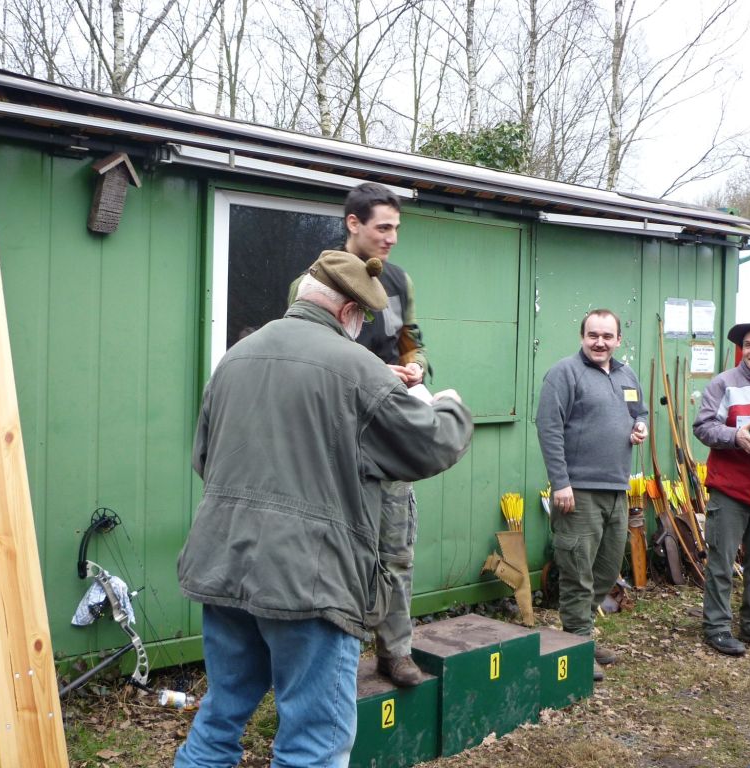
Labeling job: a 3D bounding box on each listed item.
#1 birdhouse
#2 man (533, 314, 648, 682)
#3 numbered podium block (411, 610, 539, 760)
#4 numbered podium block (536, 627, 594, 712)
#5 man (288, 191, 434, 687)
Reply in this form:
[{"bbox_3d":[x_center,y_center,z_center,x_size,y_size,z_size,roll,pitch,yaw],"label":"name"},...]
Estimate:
[{"bbox_3d":[-1.124,-0.818,4.189,0.180,0.330,0.110,17,-11,-41],"label":"birdhouse"},{"bbox_3d":[1.044,0.530,4.755,0.540,1.784,0.370,1,1,-20],"label":"man"},{"bbox_3d":[0.348,1.230,4.067,0.594,0.374,0.388,0,1,-43],"label":"numbered podium block"},{"bbox_3d":[0.733,1.285,4.377,0.393,0.272,0.323,0,1,-43],"label":"numbered podium block"},{"bbox_3d":[-0.035,0.172,3.662,0.520,1.853,0.400,1,1,-37],"label":"man"}]

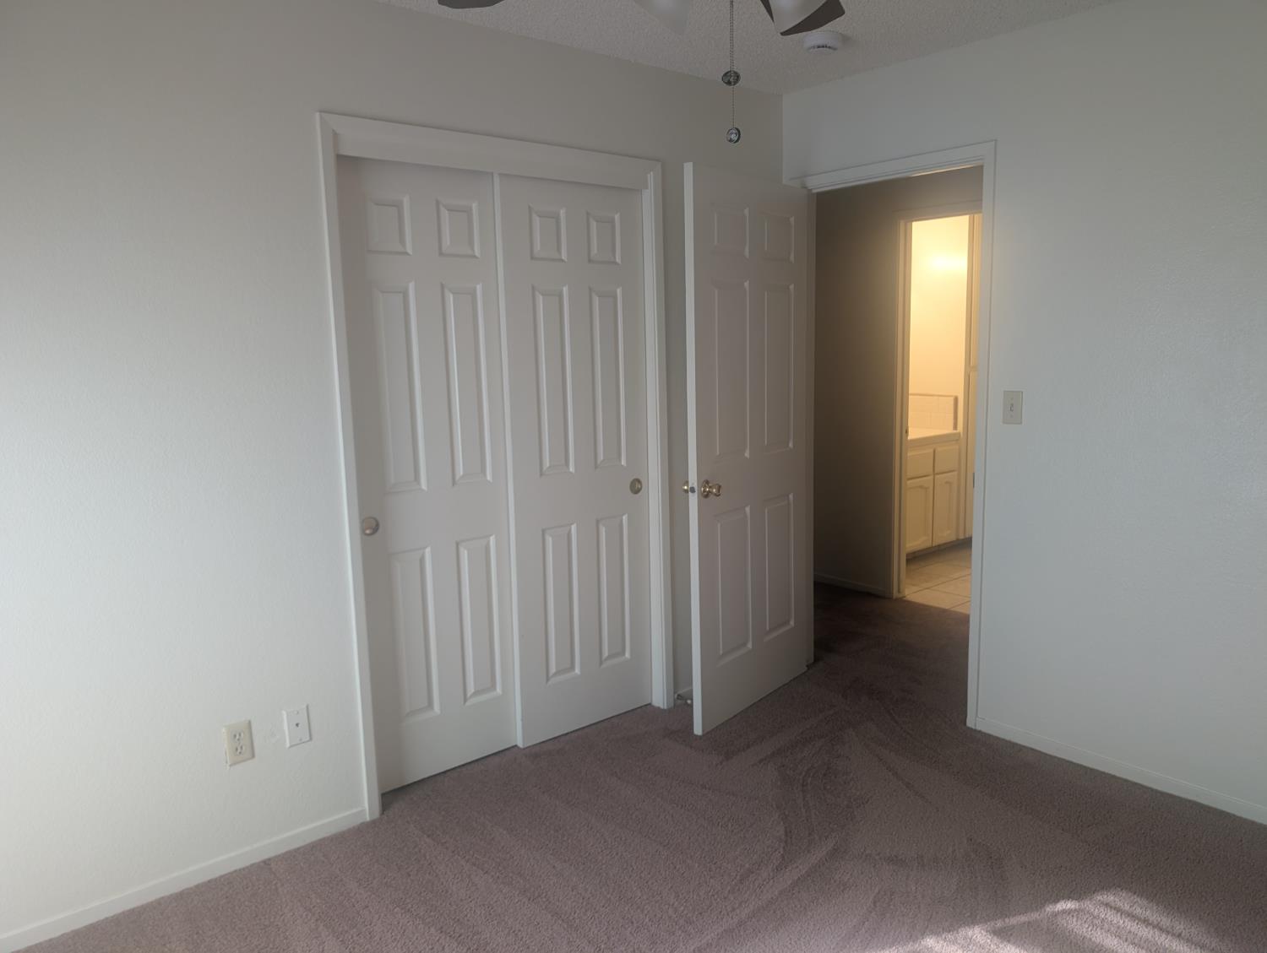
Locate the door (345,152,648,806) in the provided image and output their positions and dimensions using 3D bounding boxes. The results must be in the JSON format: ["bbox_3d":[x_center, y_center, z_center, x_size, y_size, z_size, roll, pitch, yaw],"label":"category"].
[{"bbox_3d":[-0.433,-0.019,3.089,1.178,2.012,0.075,-8,11,-39],"label":"door"}]

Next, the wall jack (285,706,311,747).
[{"bbox_3d":[-0.977,0.730,2.564,0.070,0.115,0.008,-8,11,-39],"label":"wall jack"}]

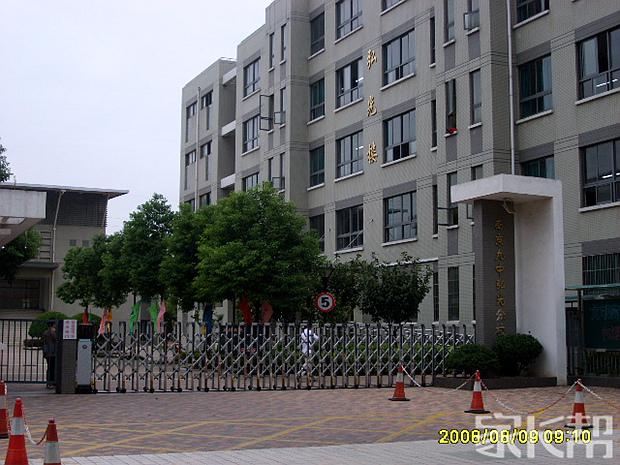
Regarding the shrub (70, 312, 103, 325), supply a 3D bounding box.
[{"bbox_3d":[-12.522,5.230,52.242,1.832,1.437,1.832,0,-6,0],"label":"shrub"}]

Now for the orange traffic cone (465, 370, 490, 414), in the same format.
[{"bbox_3d":[2.825,2.689,15.725,0.360,0.700,0.360,5,-8,-40],"label":"orange traffic cone"}]

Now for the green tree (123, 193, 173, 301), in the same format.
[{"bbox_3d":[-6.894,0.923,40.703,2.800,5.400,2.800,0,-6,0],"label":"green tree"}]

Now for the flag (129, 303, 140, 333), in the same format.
[{"bbox_3d":[-8.102,3.924,43.000,0.580,1.400,0.300,3,-7,-26],"label":"flag"}]

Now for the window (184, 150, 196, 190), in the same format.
[{"bbox_3d":[-8.698,-4.567,68.601,0.150,2.700,2.300,3,-7,-25],"label":"window"}]

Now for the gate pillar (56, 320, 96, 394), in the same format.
[{"bbox_3d":[-5.303,2.820,21.114,0.800,1.620,0.420,3,-7,-26],"label":"gate pillar"}]

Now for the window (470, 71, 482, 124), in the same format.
[{"bbox_3d":[6.240,-5.023,34.625,0.150,1.950,0.700,3,-7,-25],"label":"window"}]

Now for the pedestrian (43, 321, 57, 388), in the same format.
[{"bbox_3d":[-6.237,2.898,22.317,0.340,1.668,0.480,3,-7,-23],"label":"pedestrian"}]

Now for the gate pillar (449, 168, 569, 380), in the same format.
[{"bbox_3d":[5.423,1.383,25.586,1.980,5.500,2.380,3,-7,-26],"label":"gate pillar"}]

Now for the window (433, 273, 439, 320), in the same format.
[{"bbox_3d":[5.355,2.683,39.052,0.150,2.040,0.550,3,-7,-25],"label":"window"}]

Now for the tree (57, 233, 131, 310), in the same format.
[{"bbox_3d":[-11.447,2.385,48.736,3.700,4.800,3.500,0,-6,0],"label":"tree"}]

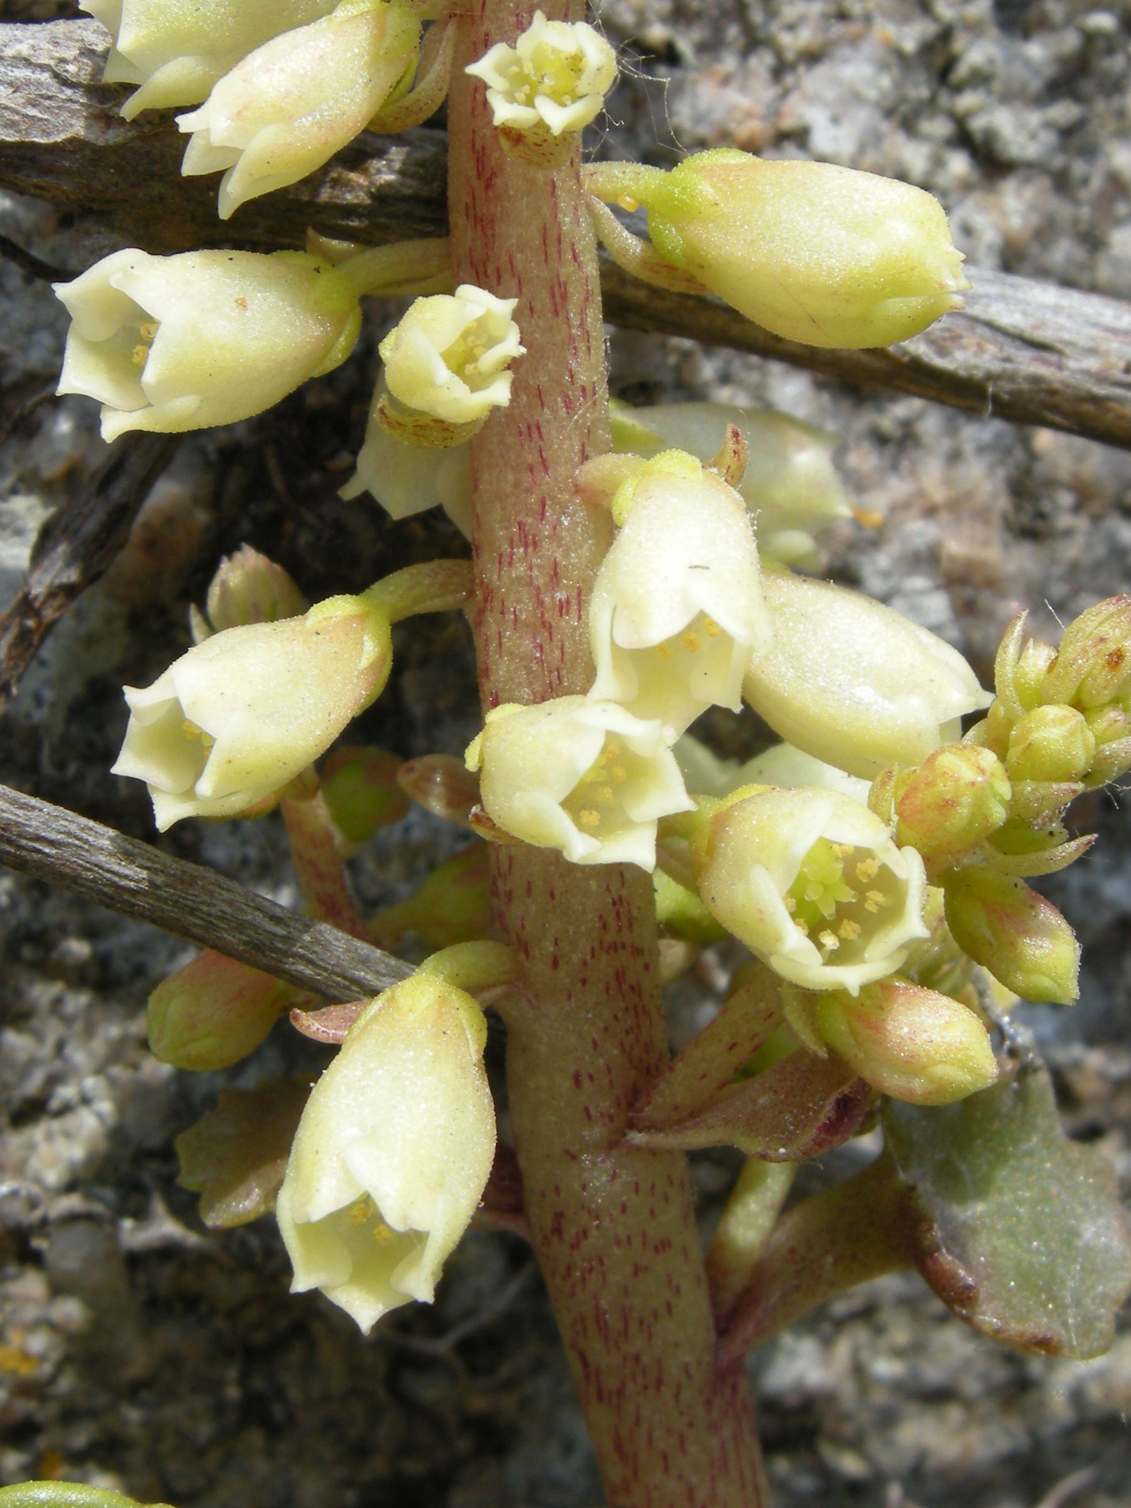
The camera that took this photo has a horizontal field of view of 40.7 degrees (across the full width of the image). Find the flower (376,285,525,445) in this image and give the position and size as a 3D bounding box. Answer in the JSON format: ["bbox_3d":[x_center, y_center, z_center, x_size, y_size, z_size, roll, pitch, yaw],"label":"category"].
[{"bbox_3d":[-0.004,-0.011,0.043,0.004,0.004,0.005,-13,4,-29],"label":"flower"}]

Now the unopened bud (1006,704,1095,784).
[{"bbox_3d":[0.014,0.000,0.044,0.002,0.002,0.003,-16,-4,-41],"label":"unopened bud"}]

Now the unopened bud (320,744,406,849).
[{"bbox_3d":[-0.007,0.001,0.051,0.003,0.004,0.003,33,36,28],"label":"unopened bud"}]

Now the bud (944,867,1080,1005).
[{"bbox_3d":[0.013,0.005,0.043,0.005,0.003,0.003,47,34,15],"label":"bud"}]

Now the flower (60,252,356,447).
[{"bbox_3d":[-0.010,-0.012,0.044,0.008,0.005,0.005,-16,19,-25],"label":"flower"}]

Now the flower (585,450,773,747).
[{"bbox_3d":[0.003,-0.005,0.043,0.005,0.005,0.009,-1,55,-1],"label":"flower"}]

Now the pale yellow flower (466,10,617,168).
[{"bbox_3d":[-0.001,-0.017,0.041,0.004,0.004,0.004,-3,1,0],"label":"pale yellow flower"}]

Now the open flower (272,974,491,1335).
[{"bbox_3d":[-0.005,0.011,0.043,0.005,0.005,0.010,3,54,21],"label":"open flower"}]

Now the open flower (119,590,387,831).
[{"bbox_3d":[-0.008,-0.002,0.044,0.008,0.005,0.005,-30,26,-27],"label":"open flower"}]

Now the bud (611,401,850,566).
[{"bbox_3d":[0.005,-0.009,0.051,0.008,0.004,0.004,15,9,-18],"label":"bud"}]

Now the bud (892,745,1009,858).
[{"bbox_3d":[0.011,0.001,0.043,0.003,0.003,0.004,-18,-9,-44],"label":"bud"}]

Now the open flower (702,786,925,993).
[{"bbox_3d":[0.006,0.003,0.043,0.005,0.005,0.007,-7,13,-17],"label":"open flower"}]

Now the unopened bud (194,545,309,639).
[{"bbox_3d":[-0.010,-0.005,0.050,0.004,0.004,0.004,-1,16,42],"label":"unopened bud"}]

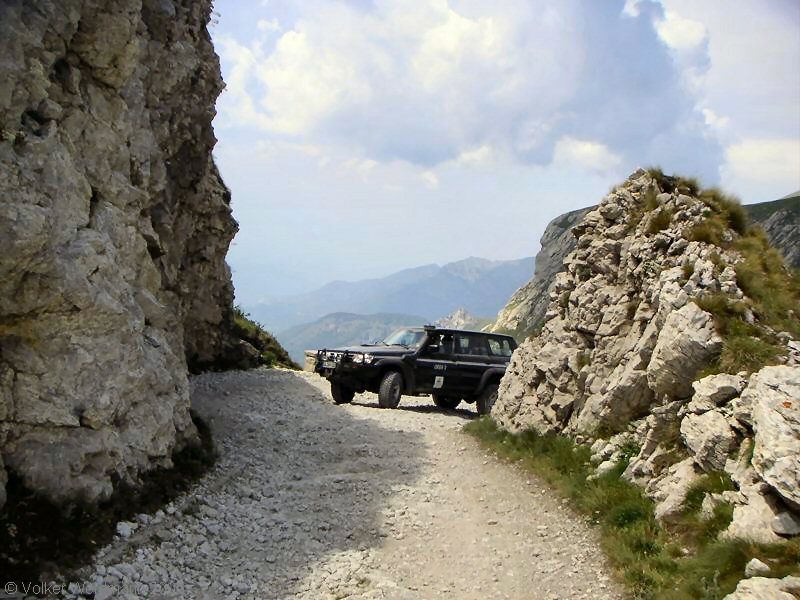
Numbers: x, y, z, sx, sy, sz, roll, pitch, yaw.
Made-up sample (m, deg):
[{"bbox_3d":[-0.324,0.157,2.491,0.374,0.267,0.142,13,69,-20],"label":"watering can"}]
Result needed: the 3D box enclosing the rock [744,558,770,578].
[{"bbox_3d":[2.140,1.610,5.250,0.150,0.110,0.120,1,-1,0],"label":"rock"}]

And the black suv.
[{"bbox_3d":[0.610,1.511,19.876,4.950,1.900,1.920,8,-7,-38],"label":"black suv"}]

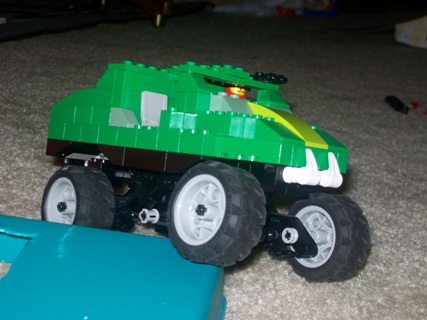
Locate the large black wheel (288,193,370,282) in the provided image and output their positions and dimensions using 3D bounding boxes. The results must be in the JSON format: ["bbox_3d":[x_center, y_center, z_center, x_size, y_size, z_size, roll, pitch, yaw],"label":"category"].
[{"bbox_3d":[0.055,0.038,0.426,0.023,0.043,0.043,7,9,-41],"label":"large black wheel"}]

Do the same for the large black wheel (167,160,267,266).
[{"bbox_3d":[0.001,0.023,0.367,0.023,0.043,0.043,17,1,-45],"label":"large black wheel"}]

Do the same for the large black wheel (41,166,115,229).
[{"bbox_3d":[-0.070,0.025,0.442,0.023,0.043,0.043,7,8,-40],"label":"large black wheel"}]

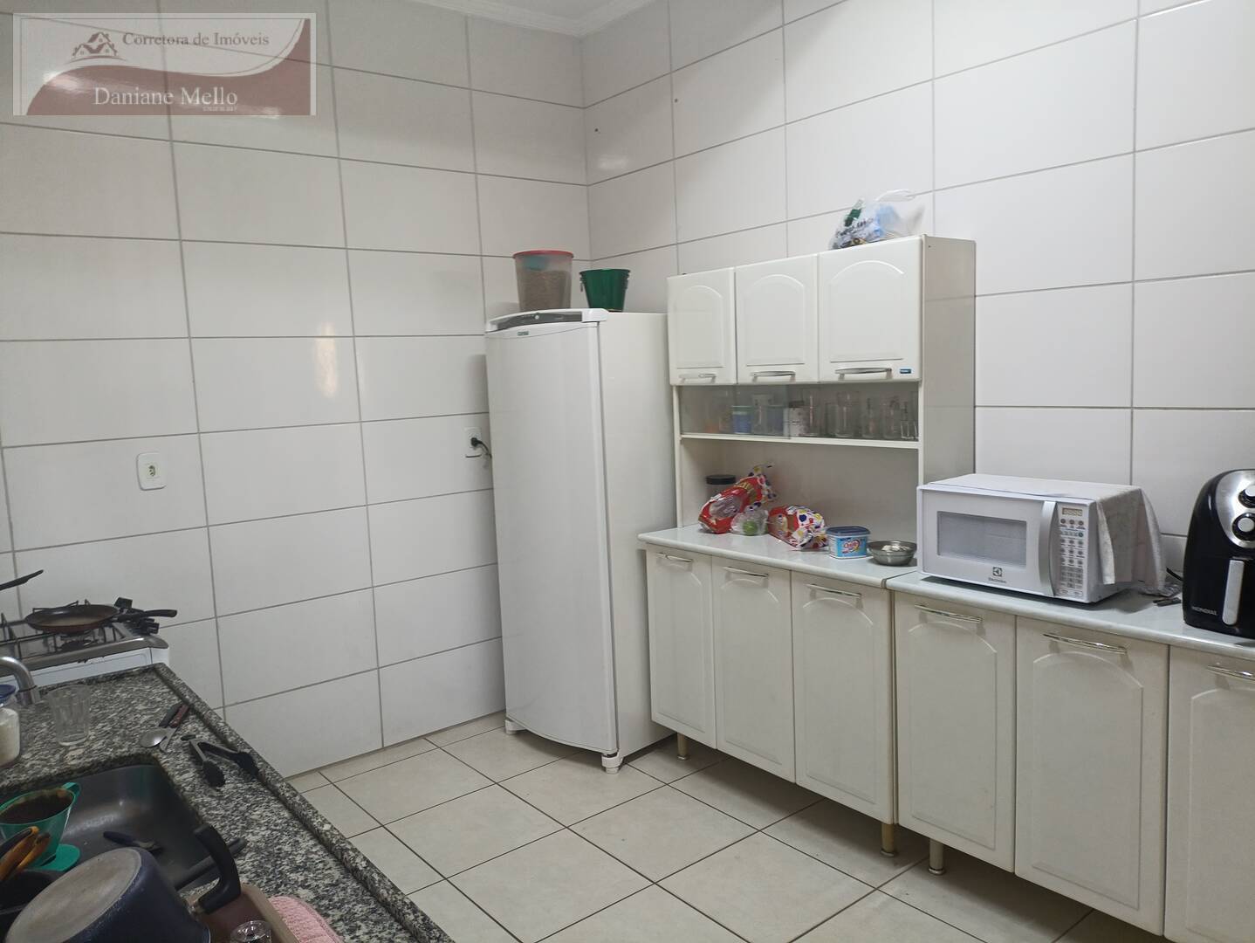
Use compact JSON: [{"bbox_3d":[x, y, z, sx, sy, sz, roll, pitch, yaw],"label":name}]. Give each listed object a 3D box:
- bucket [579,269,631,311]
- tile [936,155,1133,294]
[{"bbox_3d":[-0.079,-0.642,3.274,0.179,0.153,0.179,-3,7,-1],"label":"bucket"},{"bbox_3d":[1.128,-0.673,2.563,0.010,0.324,0.570,-8,8,-39],"label":"tile"}]

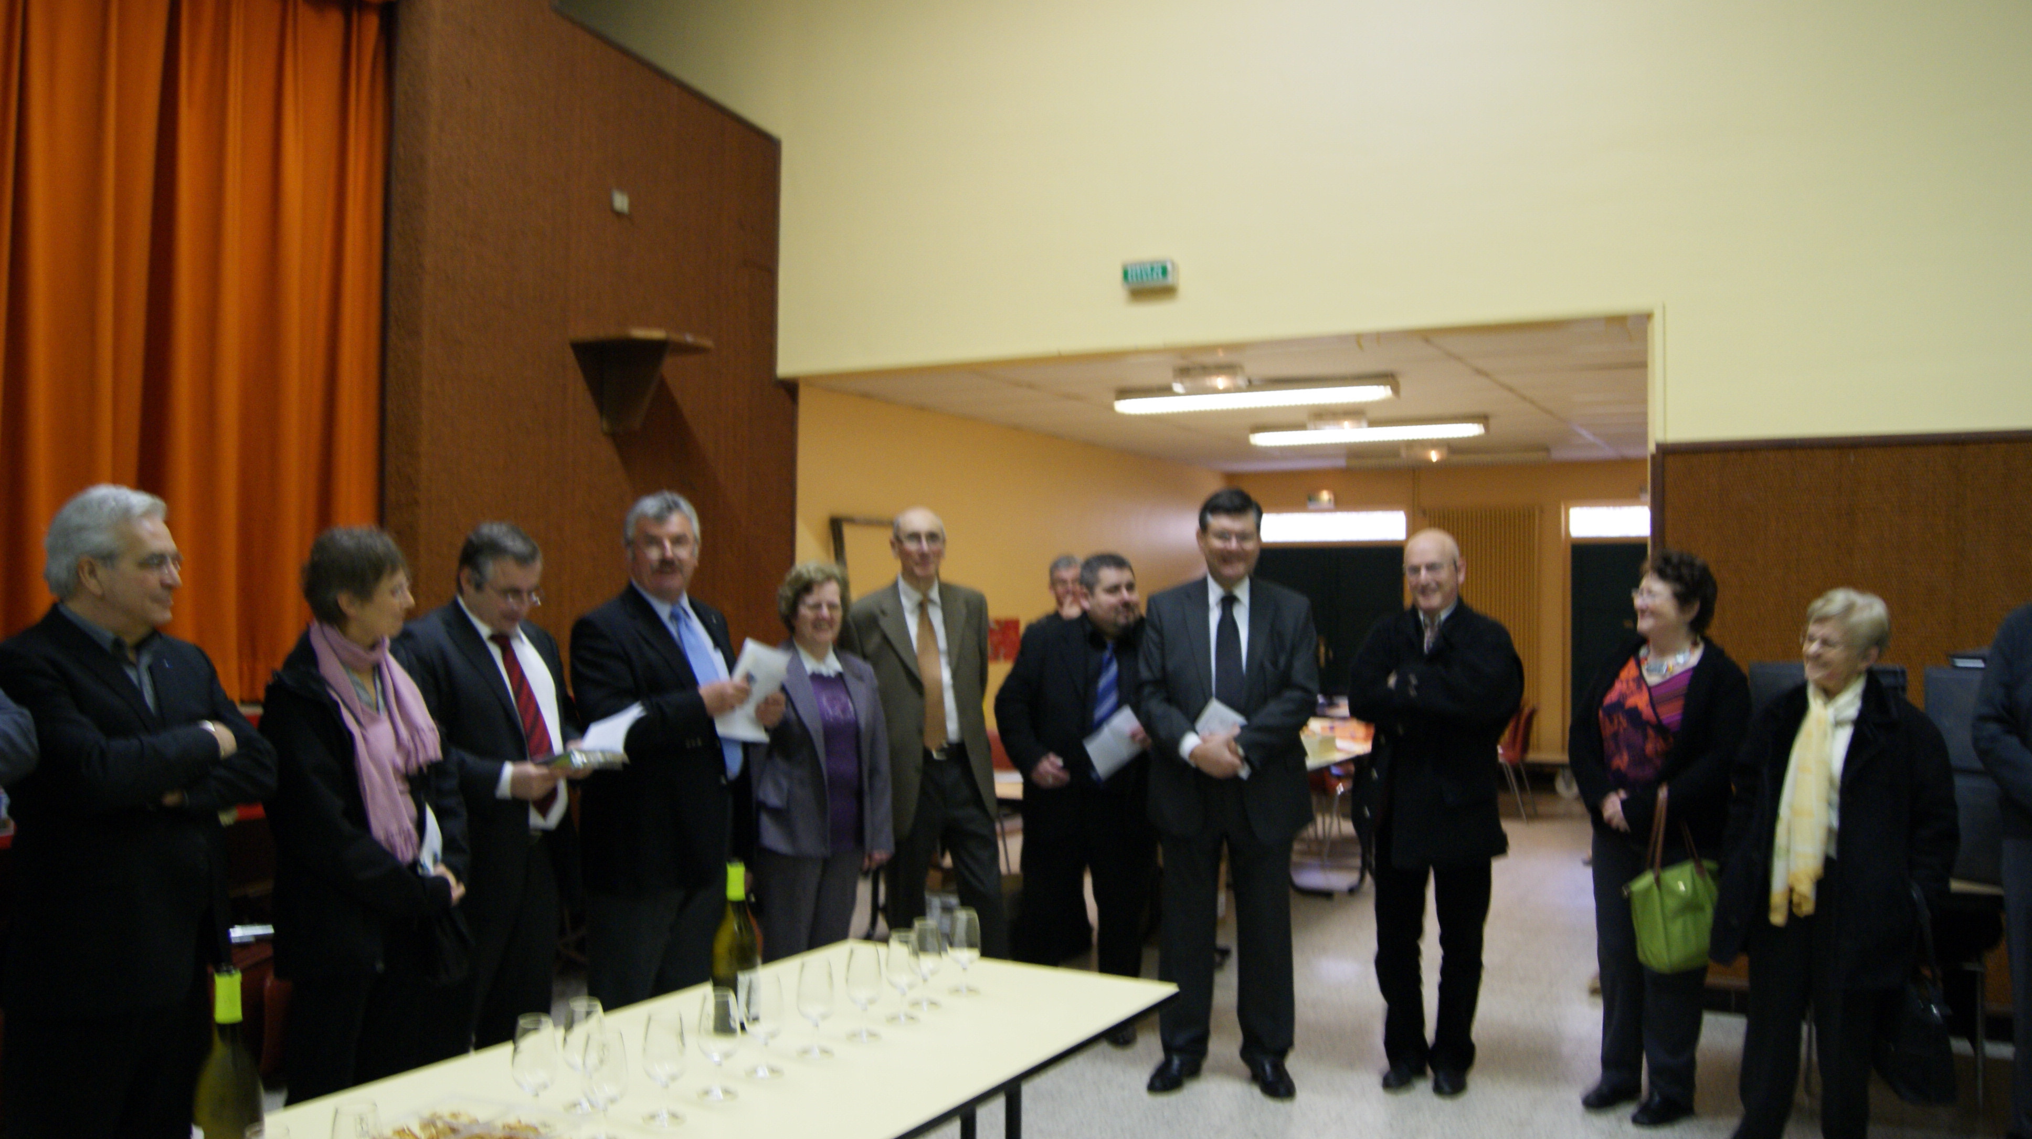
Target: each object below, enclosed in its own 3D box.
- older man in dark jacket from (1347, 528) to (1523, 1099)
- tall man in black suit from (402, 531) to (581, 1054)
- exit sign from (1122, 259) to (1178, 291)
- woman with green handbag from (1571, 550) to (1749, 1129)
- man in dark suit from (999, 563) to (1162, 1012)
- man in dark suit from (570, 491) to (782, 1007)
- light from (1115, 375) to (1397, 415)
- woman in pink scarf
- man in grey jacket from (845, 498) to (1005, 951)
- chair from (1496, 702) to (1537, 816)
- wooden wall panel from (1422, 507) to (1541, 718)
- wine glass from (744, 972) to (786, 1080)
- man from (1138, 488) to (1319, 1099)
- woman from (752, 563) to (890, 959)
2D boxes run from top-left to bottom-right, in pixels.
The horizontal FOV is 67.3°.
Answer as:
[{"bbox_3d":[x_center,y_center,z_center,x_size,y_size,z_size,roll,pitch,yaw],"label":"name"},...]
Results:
[{"bbox_3d":[1.343,0.746,4.880,0.550,1.770,0.400,0,-2,27],"label":"older man in dark jacket"},{"bbox_3d":[-1.190,0.716,3.450,0.420,1.665,0.510,0,-2,38],"label":"tall man in black suit"},{"bbox_3d":[0.593,-1.298,6.760,0.232,0.106,0.055,0,-2,24],"label":"exit sign"},{"bbox_3d":[2.001,0.794,4.730,0.520,1.690,0.400,0,-2,43],"label":"woman with green handbag"},{"bbox_3d":[0.246,0.783,5.320,0.570,1.680,0.400,2,-2,-19],"label":"man in dark suit"},{"bbox_3d":[-0.950,0.680,4.142,0.400,1.779,0.510,-1,-3,40],"label":"man in dark suit"},{"bbox_3d":[1.252,-0.934,8.212,1.570,0.110,0.170,0,-2,30],"label":"light"},{"bbox_3d":[-1.409,0.721,3.290,0.380,1.623,0.460,-1,-3,32],"label":"woman in pink scarf"},{"bbox_3d":[-0.277,0.703,4.720,0.520,1.790,0.350,1,-2,-10],"label":"man in grey jacket"},{"bbox_3d":[3.637,1.439,11.465,0.520,0.810,0.500,0,-2,30],"label":"chair"},{"bbox_3d":[3.704,0.459,12.384,0.970,1.980,0.090,0,-2,30],"label":"wooden wall panel"},{"bbox_3d":[-0.399,0.722,2.428,0.066,0.155,0.066,1,-2,0],"label":"wine glass"},{"bbox_3d":[0.674,0.679,4.853,0.560,1.869,0.360,0,-2,8],"label":"man"},{"bbox_3d":[-0.572,0.784,4.490,0.450,1.606,0.300,2,-2,-27],"label":"woman"}]

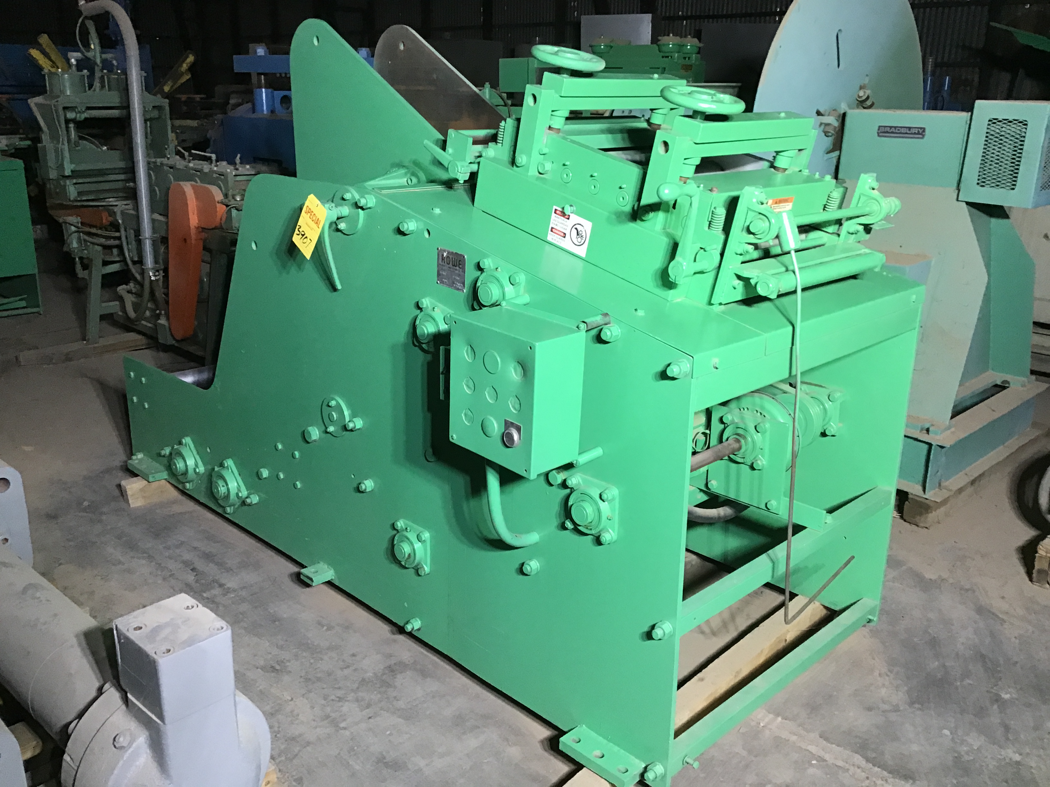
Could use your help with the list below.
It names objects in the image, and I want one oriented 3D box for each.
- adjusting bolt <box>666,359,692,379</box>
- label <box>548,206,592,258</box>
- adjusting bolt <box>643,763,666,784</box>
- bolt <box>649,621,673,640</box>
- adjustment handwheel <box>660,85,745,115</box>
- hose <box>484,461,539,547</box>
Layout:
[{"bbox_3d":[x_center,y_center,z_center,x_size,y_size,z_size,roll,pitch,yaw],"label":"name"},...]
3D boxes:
[{"bbox_3d":[0.245,-0.038,1.531,0.031,0.033,0.033,-16,24,-42],"label":"adjusting bolt"},{"bbox_3d":[0.089,-0.325,1.882,0.002,0.070,0.107,-16,37,-42],"label":"label"},{"bbox_3d":[0.242,0.717,1.770,0.029,0.034,0.034,-16,24,-42],"label":"adjusting bolt"},{"bbox_3d":[0.243,0.427,1.679,0.029,0.034,0.034,-16,24,-42],"label":"bolt"},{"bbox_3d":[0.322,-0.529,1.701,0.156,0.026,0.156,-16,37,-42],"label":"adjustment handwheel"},{"bbox_3d":[-0.019,0.195,1.808,0.132,0.245,0.022,-16,24,-42],"label":"hose"}]

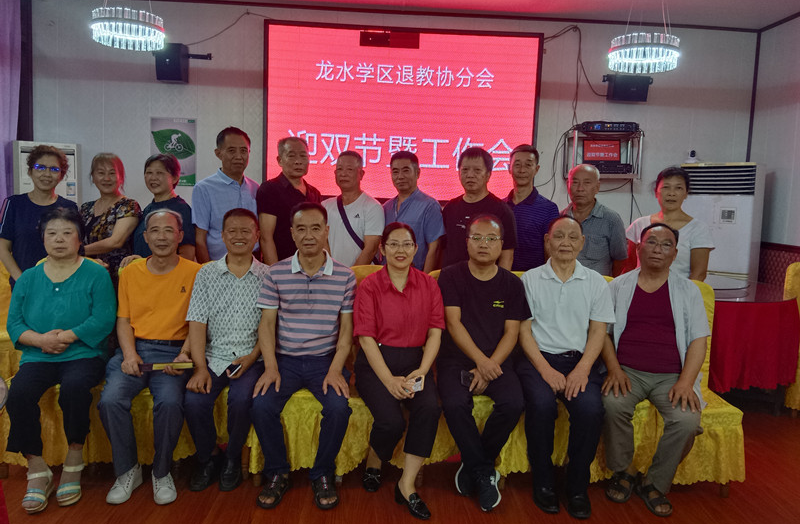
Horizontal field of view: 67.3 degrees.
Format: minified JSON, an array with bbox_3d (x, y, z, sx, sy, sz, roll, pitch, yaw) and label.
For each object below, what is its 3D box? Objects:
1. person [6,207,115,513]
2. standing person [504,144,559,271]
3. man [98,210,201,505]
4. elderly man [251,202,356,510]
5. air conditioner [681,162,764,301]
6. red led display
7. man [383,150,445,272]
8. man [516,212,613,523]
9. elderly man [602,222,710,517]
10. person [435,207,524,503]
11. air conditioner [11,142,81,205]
[{"bbox_3d":[-1.581,0.384,2.787,0.530,1.249,0.780,1,6,-11],"label":"person"},{"bbox_3d":[0.738,0.161,3.613,0.480,1.708,0.320,5,6,22],"label":"standing person"},{"bbox_3d":[-1.180,0.385,2.901,0.520,1.256,0.760,1,6,-13],"label":"man"},{"bbox_3d":[-0.423,0.386,2.725,0.500,1.300,0.660,2,6,-2],"label":"elderly man"},{"bbox_3d":[2.637,0.058,5.022,0.550,1.710,0.380,7,8,36],"label":"air conditioner"},{"bbox_3d":[0.015,-1.270,5.267,2.403,1.500,0.090,2,6,-2],"label":"red led display"},{"bbox_3d":[0.029,0.180,3.508,0.470,1.636,0.330,5,6,22],"label":"man"},{"bbox_3d":[0.815,0.437,2.938,0.520,1.306,0.760,4,6,14],"label":"man"},{"bbox_3d":[1.240,0.454,2.992,0.530,1.294,0.760,5,6,22],"label":"elderly man"},{"bbox_3d":[0.412,0.422,2.955,0.520,1.299,0.760,3,6,8],"label":"person"},{"bbox_3d":[-2.770,-0.108,4.760,0.480,1.660,0.310,-1,7,-30],"label":"air conditioner"}]

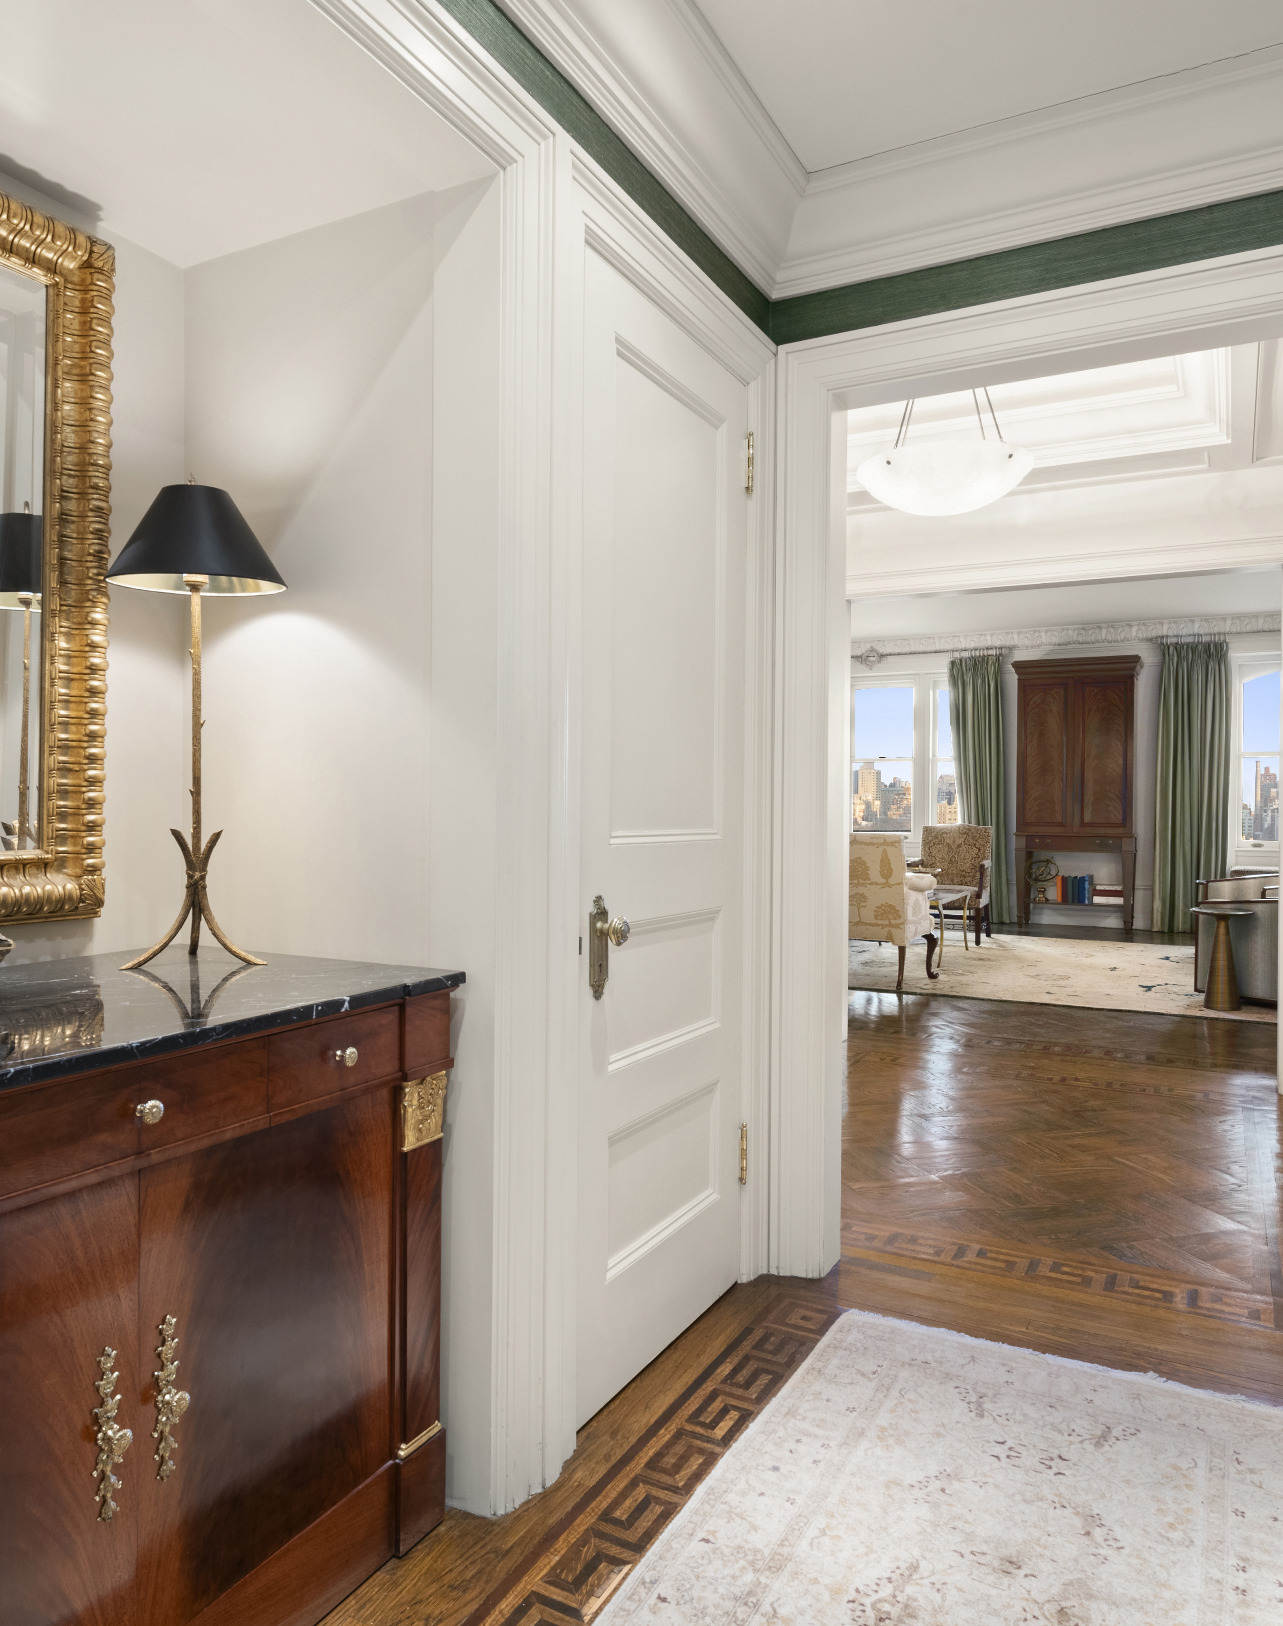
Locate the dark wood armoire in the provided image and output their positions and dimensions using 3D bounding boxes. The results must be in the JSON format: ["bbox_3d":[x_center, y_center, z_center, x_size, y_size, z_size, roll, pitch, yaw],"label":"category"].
[{"bbox_3d":[4.292,-0.184,10.700,1.150,2.650,0.470,1,0,29],"label":"dark wood armoire"}]

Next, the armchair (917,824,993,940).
[{"bbox_3d":[2.789,0.622,9.765,0.720,1.025,0.770,1,0,29],"label":"armchair"}]

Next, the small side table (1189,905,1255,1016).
[{"bbox_3d":[3.479,0.865,6.487,0.350,0.590,0.350,1,0,29],"label":"small side table"}]

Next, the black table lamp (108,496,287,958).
[{"bbox_3d":[-0.779,-0.167,1.899,0.287,0.856,0.287,1,0,29],"label":"black table lamp"}]

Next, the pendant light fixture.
[{"bbox_3d":[1.077,-1.415,3.852,0.610,0.720,0.610,1,0,29],"label":"pendant light fixture"}]

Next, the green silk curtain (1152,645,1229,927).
[{"bbox_3d":[5.260,-0.253,10.344,0.640,2.810,0.180,1,0,29],"label":"green silk curtain"}]

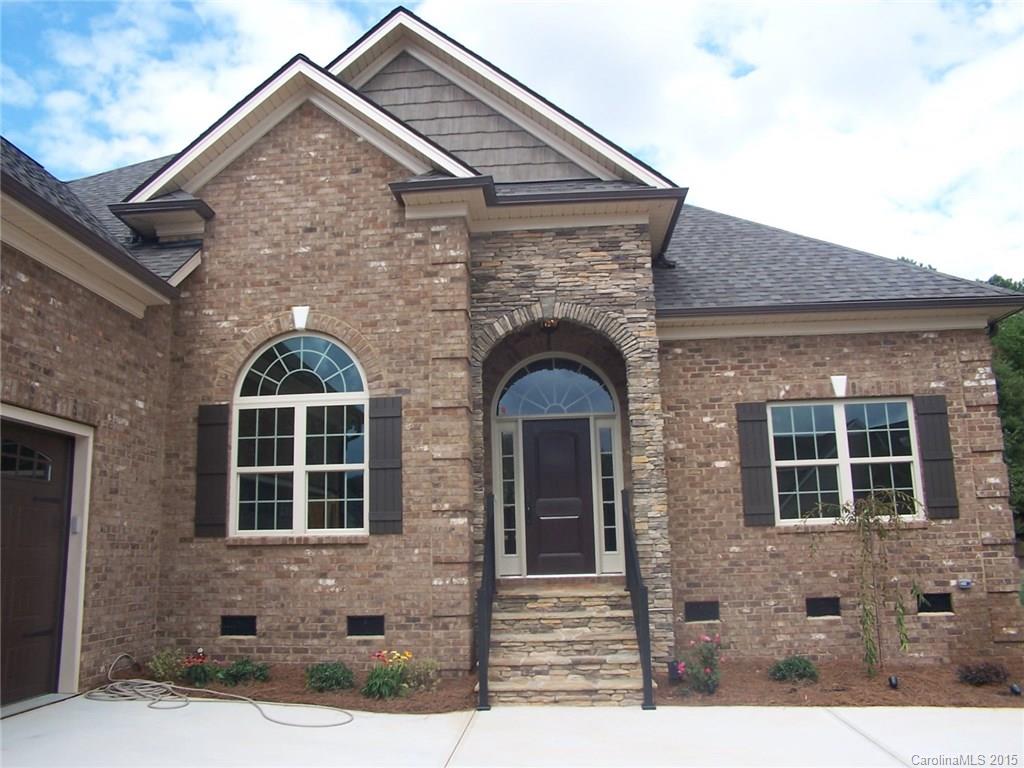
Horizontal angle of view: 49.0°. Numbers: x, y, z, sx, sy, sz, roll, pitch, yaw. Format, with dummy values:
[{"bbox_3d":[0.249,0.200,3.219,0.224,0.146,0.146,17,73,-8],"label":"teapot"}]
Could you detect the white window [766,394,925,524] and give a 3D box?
[{"bbox_3d":[4.150,0.950,13.935,1.820,1.530,0.120,-2,-11,5],"label":"white window"}]

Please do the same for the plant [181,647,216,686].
[{"bbox_3d":[-3.347,3.022,12.003,0.380,0.420,0.360,-2,-9,2],"label":"plant"}]

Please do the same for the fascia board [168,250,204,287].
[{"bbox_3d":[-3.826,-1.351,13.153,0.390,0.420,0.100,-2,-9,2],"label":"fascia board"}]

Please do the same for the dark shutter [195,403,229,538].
[{"bbox_3d":[-3.390,0.990,12.722,0.360,1.500,0.050,-2,-9,2],"label":"dark shutter"}]

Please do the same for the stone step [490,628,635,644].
[{"bbox_3d":[0.528,2.537,11.400,1.580,0.150,0.340,-2,-11,5],"label":"stone step"}]

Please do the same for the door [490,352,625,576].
[{"bbox_3d":[0.608,1.045,15.021,1.710,3.030,0.170,-2,-11,5],"label":"door"}]

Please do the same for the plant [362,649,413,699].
[{"bbox_3d":[-1.257,2.898,11.255,0.481,0.486,0.460,-2,-11,5],"label":"plant"}]

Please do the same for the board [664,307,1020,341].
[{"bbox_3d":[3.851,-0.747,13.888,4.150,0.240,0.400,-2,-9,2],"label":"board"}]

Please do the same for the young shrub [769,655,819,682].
[{"bbox_3d":[3.058,3.079,12.173,0.499,0.291,0.460,-2,-11,5],"label":"young shrub"}]

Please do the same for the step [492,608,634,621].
[{"bbox_3d":[0.541,2.389,11.763,1.580,0.130,0.340,-2,-11,5],"label":"step"}]

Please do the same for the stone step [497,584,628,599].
[{"bbox_3d":[0.548,2.250,12.188,1.580,0.150,0.360,-2,-9,2],"label":"stone step"}]

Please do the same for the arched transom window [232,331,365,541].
[{"bbox_3d":[-2.395,0.527,12.697,1.570,2.320,0.130,-2,-11,5],"label":"arched transom window"}]

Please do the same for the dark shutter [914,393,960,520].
[{"bbox_3d":[5.190,0.899,13.743,0.390,1.510,0.050,-2,-9,2],"label":"dark shutter"}]

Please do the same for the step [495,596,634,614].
[{"bbox_3d":[0.551,2.359,12.009,1.600,0.190,0.320,-2,-9,2],"label":"step"}]

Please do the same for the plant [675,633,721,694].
[{"bbox_3d":[1.935,2.855,11.445,0.414,0.596,0.420,-2,-11,5],"label":"plant"}]

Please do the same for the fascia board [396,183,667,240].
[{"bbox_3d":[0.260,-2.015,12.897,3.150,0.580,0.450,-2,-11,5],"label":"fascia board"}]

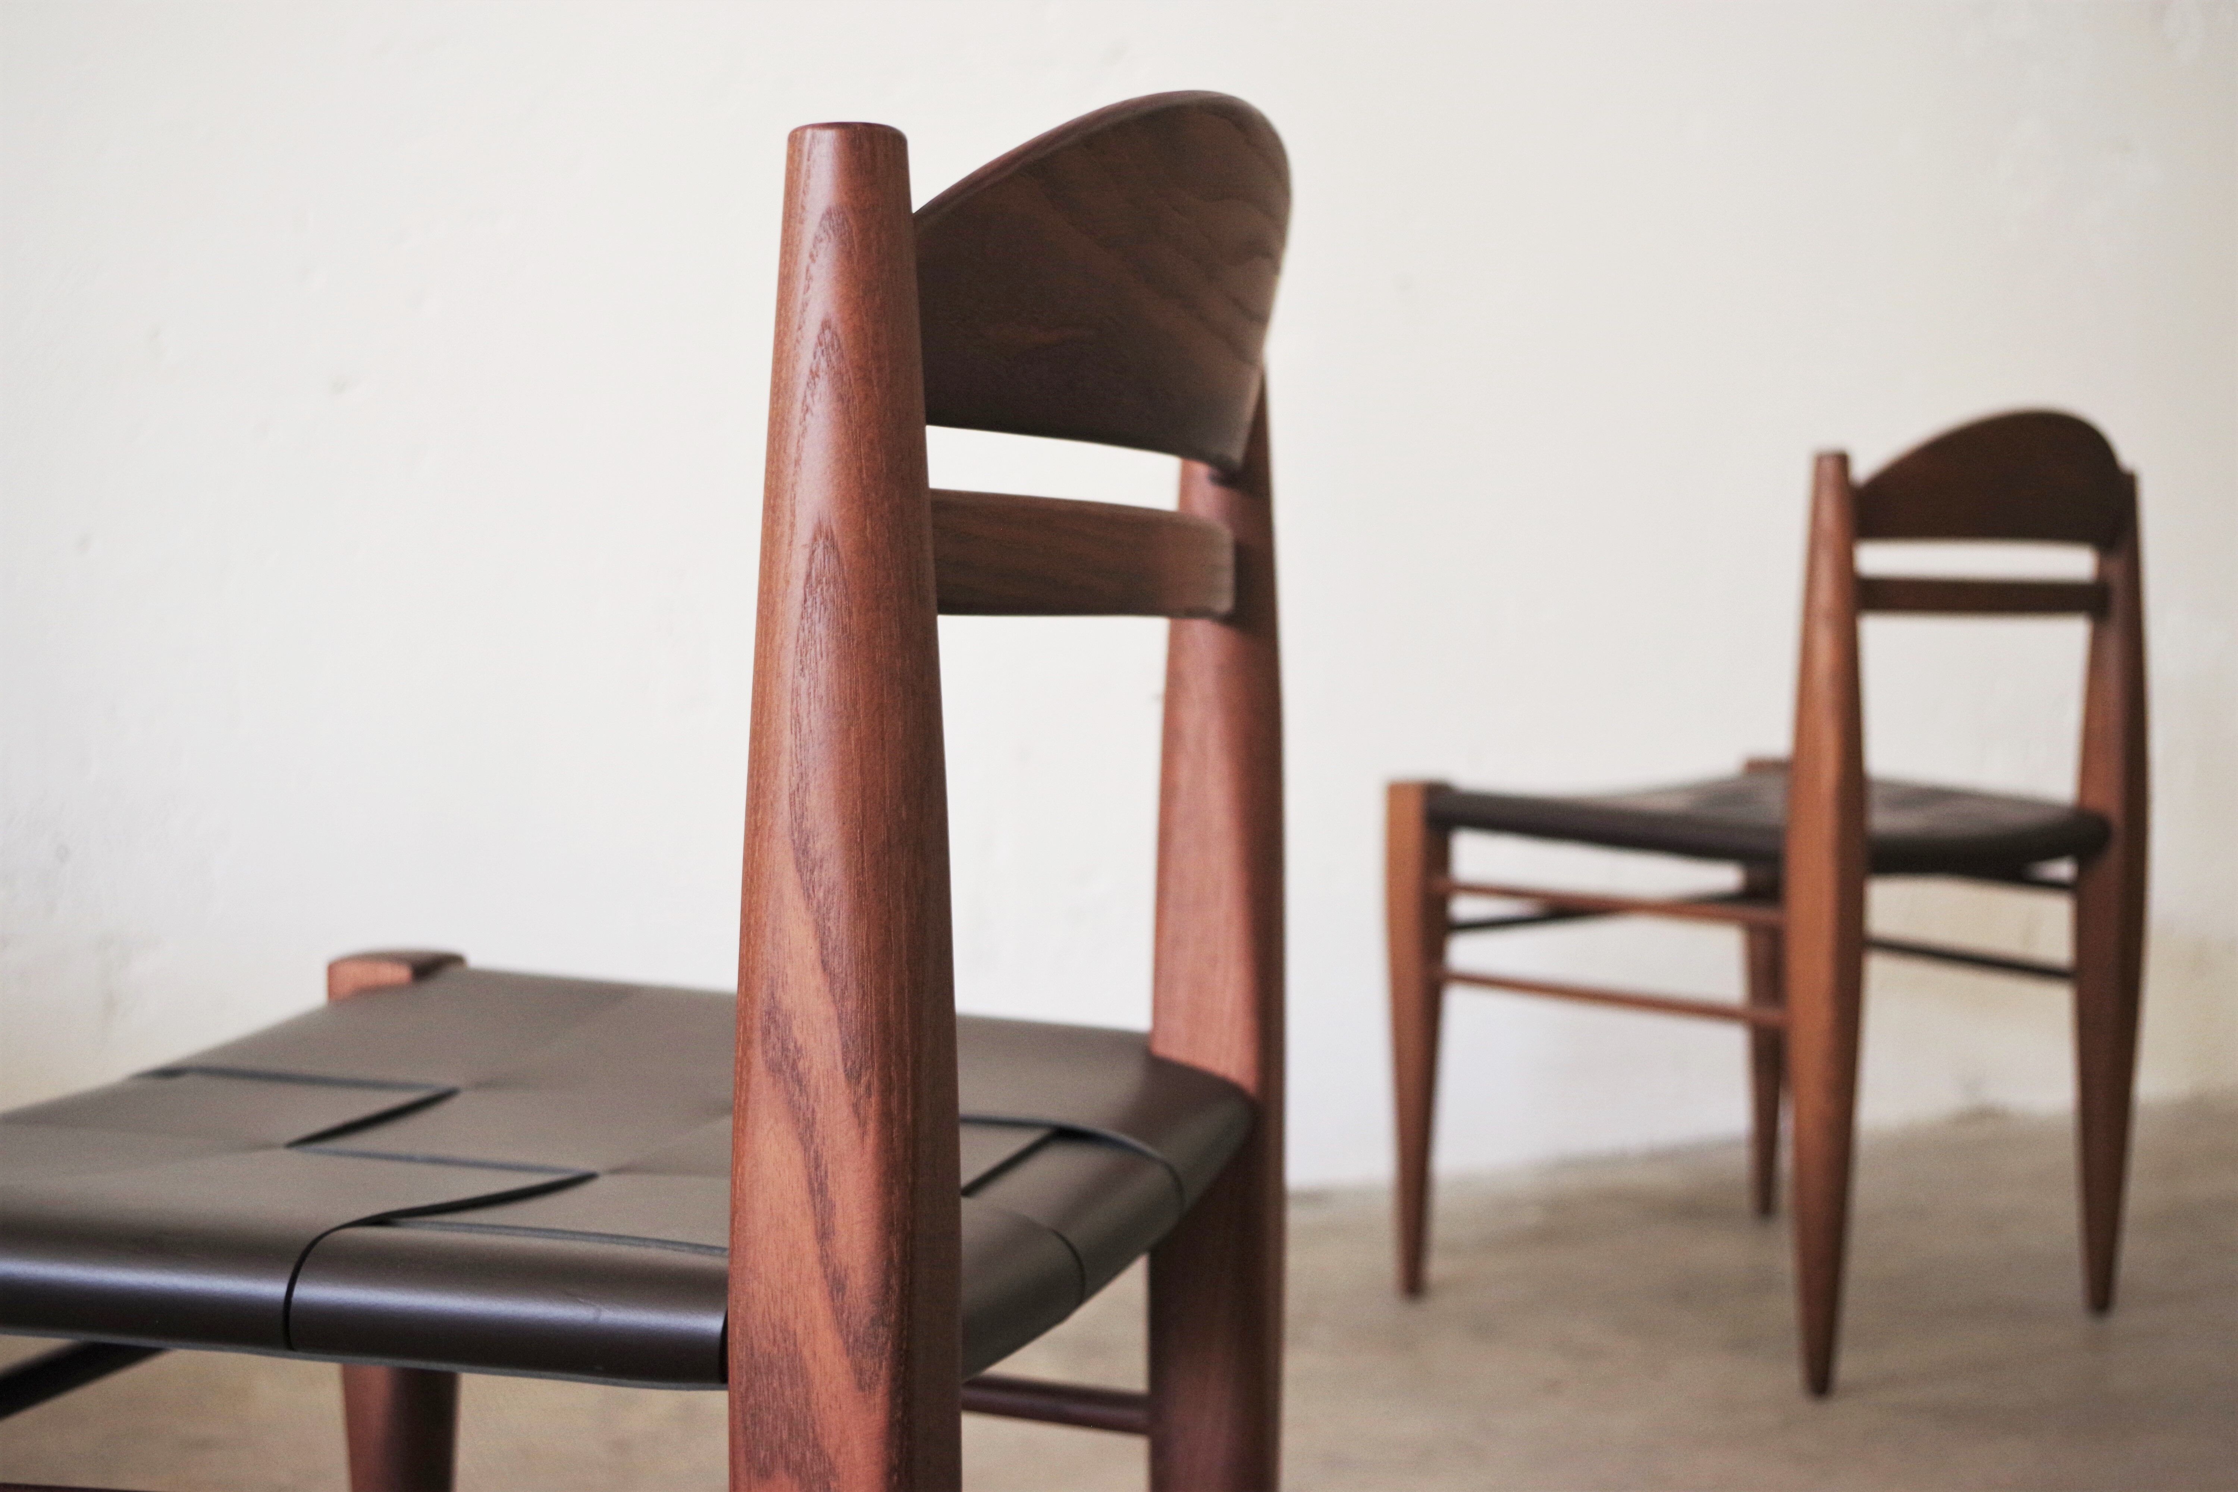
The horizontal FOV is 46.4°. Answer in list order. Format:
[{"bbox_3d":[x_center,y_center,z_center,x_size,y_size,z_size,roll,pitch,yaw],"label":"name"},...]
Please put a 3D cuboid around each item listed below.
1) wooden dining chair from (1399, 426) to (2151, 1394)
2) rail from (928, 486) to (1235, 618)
[{"bbox_3d":[0.593,0.108,2.295,0.530,0.771,0.467,-2,4,-37],"label":"wooden dining chair"},{"bbox_3d":[-0.011,-0.059,0.823,0.036,0.037,0.355,1,3,17],"label":"rail"}]

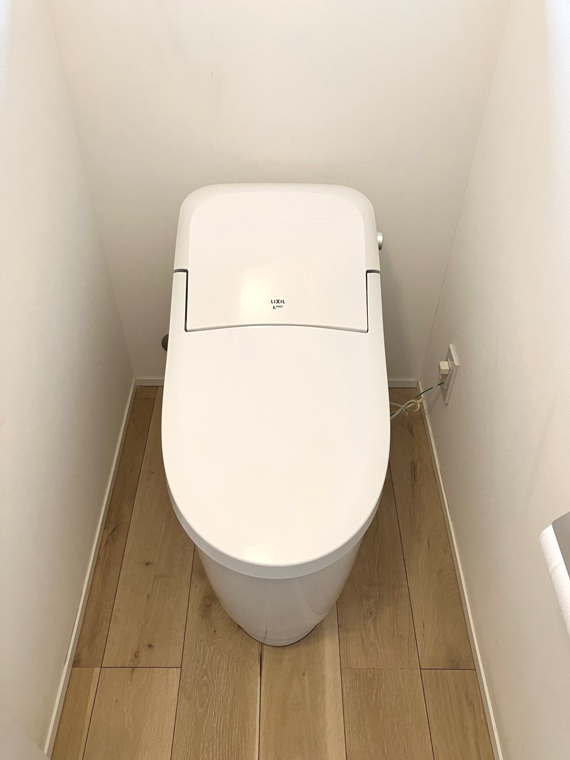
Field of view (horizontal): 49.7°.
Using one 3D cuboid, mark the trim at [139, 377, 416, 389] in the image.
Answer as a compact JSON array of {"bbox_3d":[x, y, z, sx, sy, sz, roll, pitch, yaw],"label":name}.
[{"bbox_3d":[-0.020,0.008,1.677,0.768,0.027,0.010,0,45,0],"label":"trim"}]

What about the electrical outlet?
[{"bbox_3d":[0.368,-0.010,1.380,0.010,0.120,0.070,0,45,0],"label":"electrical outlet"}]

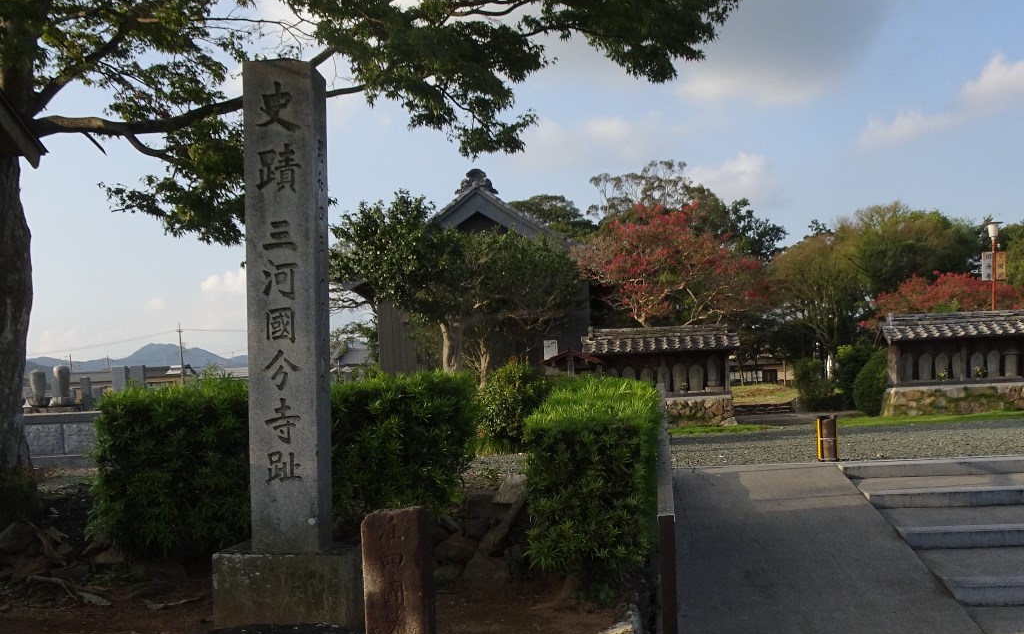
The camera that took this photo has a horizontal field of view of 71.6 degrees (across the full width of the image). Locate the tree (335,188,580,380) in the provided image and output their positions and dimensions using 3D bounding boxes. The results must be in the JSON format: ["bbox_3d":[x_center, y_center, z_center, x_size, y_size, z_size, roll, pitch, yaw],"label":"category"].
[{"bbox_3d":[-0.850,-0.030,10.700,3.750,3.700,3.400,-1,-2,-5],"label":"tree"}]

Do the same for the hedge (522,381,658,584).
[{"bbox_3d":[0.600,1.050,4.950,0.760,1.300,1.450,-2,-2,12],"label":"hedge"}]

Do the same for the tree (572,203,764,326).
[{"bbox_3d":[3.420,-0.180,15.500,4.200,4.500,4.000,-2,-2,12],"label":"tree"}]

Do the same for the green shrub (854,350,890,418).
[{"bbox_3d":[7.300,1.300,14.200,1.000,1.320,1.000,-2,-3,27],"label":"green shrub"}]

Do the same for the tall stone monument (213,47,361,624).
[{"bbox_3d":[-1.030,0.080,3.430,0.610,2.580,0.580,-1,-1,-2],"label":"tall stone monument"}]

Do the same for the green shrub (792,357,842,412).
[{"bbox_3d":[6.950,1.520,16.200,1.100,1.220,1.050,-2,-2,23],"label":"green shrub"}]

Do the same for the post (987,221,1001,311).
[{"bbox_3d":[12.550,-0.150,18.500,0.370,4.600,0.370,-3,-3,34],"label":"post"}]

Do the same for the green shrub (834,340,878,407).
[{"bbox_3d":[8.050,1.330,16.500,1.100,1.550,1.050,-2,-3,26],"label":"green shrub"}]

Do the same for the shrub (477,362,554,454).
[{"bbox_3d":[0.030,1.100,8.800,1.000,1.160,0.950,-1,-2,0],"label":"shrub"}]

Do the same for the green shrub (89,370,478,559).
[{"bbox_3d":[-1.520,1.030,5.150,2.450,1.220,0.850,-1,-2,0],"label":"green shrub"}]

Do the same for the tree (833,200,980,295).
[{"bbox_3d":[16.670,-0.930,30.000,6.100,7.700,6.000,-3,-3,29],"label":"tree"}]

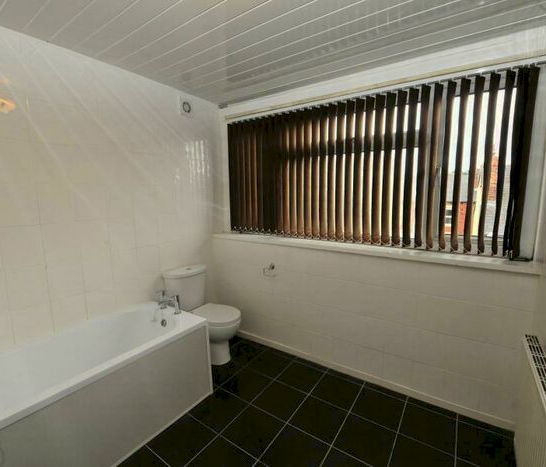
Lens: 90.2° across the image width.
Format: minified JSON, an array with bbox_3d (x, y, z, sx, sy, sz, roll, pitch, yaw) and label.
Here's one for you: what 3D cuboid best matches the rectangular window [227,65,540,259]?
[{"bbox_3d":[0.510,-0.470,2.231,2.397,1.085,0.091,4,10,34],"label":"rectangular window"}]

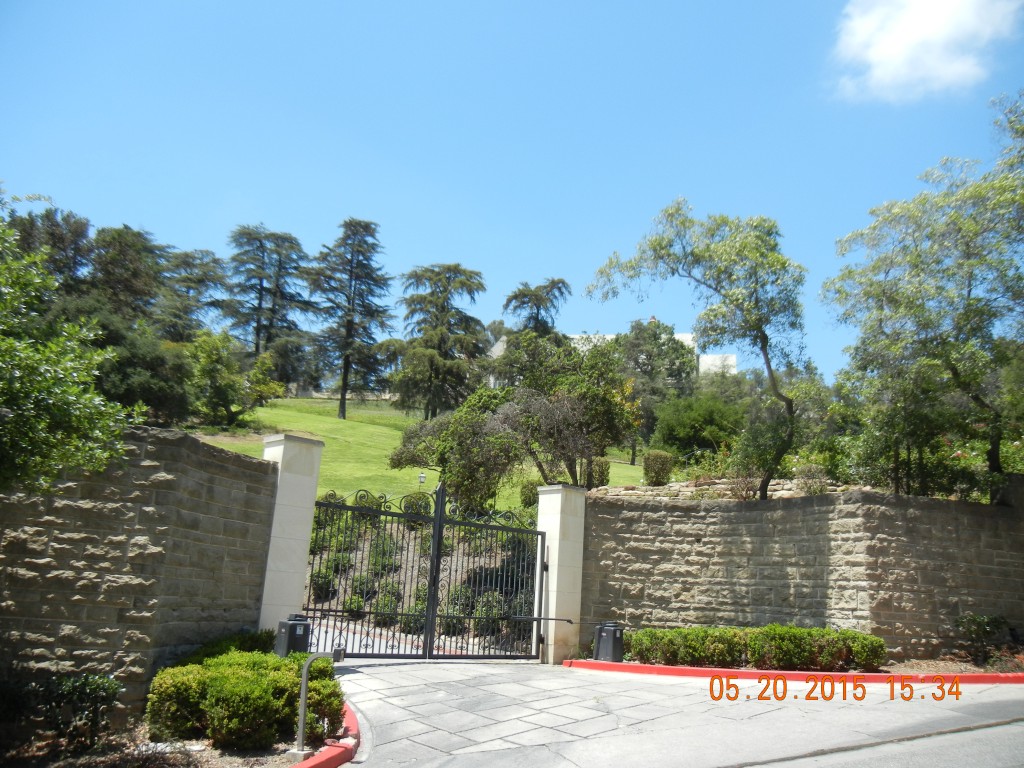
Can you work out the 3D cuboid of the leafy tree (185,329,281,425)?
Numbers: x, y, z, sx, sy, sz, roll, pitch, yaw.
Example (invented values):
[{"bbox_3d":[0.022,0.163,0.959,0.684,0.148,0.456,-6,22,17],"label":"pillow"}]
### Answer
[{"bbox_3d":[-13.728,-0.297,43.917,4.719,4.814,4.719,8,-14,-17],"label":"leafy tree"}]

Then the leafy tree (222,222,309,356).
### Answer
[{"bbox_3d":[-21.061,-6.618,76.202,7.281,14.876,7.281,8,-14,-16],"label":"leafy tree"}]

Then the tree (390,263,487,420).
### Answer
[{"bbox_3d":[-6.547,-3.786,79.056,8.200,13.600,7.800,5,-14,-5],"label":"tree"}]

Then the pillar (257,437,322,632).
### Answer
[{"bbox_3d":[-3.370,2.379,12.939,0.640,3.170,0.640,14,-17,-38],"label":"pillar"}]

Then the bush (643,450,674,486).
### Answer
[{"bbox_3d":[3.360,1.948,20.356,0.724,0.854,0.724,1,-14,9],"label":"bush"}]

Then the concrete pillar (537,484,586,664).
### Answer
[{"bbox_3d":[0.829,3.458,16.187,0.650,3.120,0.650,15,-18,-39],"label":"concrete pillar"}]

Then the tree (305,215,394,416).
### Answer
[{"bbox_3d":[-12.661,-5.334,69.691,6.791,16.253,6.791,6,-14,-11],"label":"tree"}]

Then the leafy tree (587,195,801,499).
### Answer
[{"bbox_3d":[3.471,-0.758,16.511,3.705,5.841,3.400,1,-14,12],"label":"leafy tree"}]

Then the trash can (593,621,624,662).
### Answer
[{"bbox_3d":[1.675,4.470,15.406,0.320,0.740,0.400,15,-18,-39],"label":"trash can"}]

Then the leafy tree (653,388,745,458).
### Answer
[{"bbox_3d":[9.660,2.046,45.971,4.700,3.700,4.200,1,-14,12],"label":"leafy tree"}]

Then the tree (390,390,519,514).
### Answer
[{"bbox_3d":[-1.441,1.710,22.660,3.303,3.261,3.200,4,-13,-3],"label":"tree"}]

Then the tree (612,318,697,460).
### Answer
[{"bbox_3d":[7.176,0.208,44.684,4.170,7.349,4.170,1,-14,9],"label":"tree"}]

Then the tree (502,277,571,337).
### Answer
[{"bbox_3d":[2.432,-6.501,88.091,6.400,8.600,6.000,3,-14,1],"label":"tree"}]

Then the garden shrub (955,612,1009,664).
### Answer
[{"bbox_3d":[7.195,3.892,13.573,0.820,0.760,0.750,-4,-15,27],"label":"garden shrub"}]

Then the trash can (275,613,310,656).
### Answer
[{"bbox_3d":[-3.017,3.499,12.226,0.320,0.740,0.400,15,-18,-39],"label":"trash can"}]

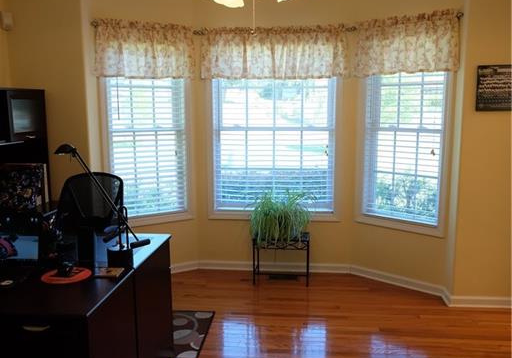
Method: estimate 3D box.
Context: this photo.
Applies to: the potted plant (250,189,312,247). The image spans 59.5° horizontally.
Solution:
[{"bbox_3d":[0.214,0.315,3.860,0.500,0.460,0.400,1,8,6],"label":"potted plant"}]

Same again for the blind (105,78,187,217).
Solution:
[{"bbox_3d":[-0.927,-0.396,3.894,0.670,1.440,0.060,-4,9,-27],"label":"blind"}]

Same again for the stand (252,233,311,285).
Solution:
[{"bbox_3d":[0.226,0.688,3.933,0.470,0.410,0.270,1,8,6],"label":"stand"}]

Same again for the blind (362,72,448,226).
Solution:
[{"bbox_3d":[1.190,-0.374,3.659,0.680,1.440,0.060,6,11,40],"label":"blind"}]

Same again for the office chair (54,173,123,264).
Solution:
[{"bbox_3d":[-1.222,0.492,3.126,0.600,1.040,0.620,1,8,6],"label":"office chair"}]

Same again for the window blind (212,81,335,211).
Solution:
[{"bbox_3d":[0.156,-0.418,4.005,1.090,1.440,0.060,1,8,6],"label":"window blind"}]

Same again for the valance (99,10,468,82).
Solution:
[{"bbox_3d":[0.126,-1.042,3.605,2.760,0.450,0.560,1,8,6],"label":"valance"}]

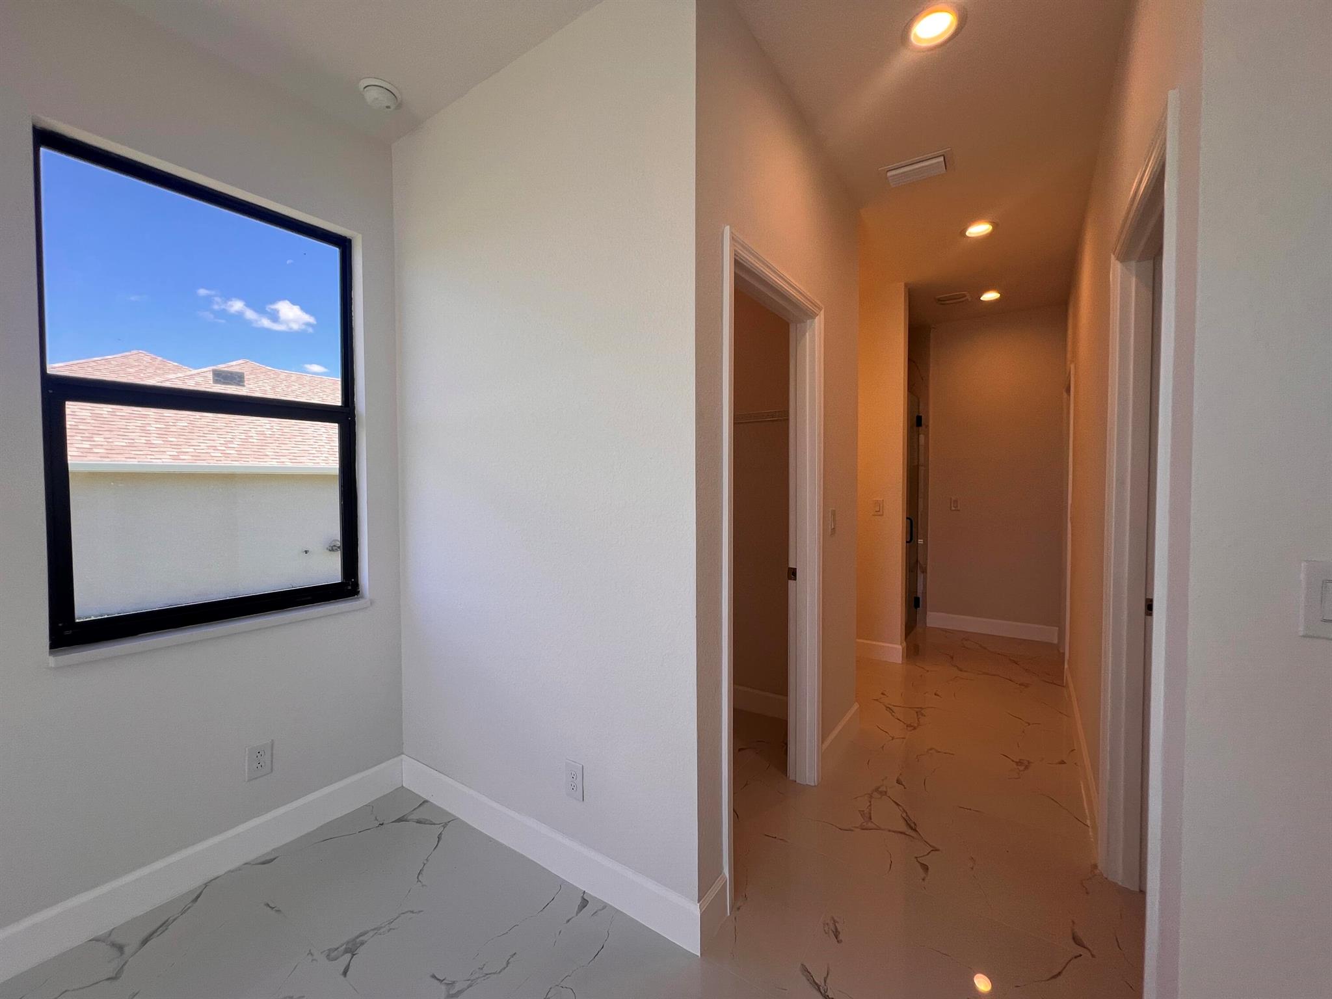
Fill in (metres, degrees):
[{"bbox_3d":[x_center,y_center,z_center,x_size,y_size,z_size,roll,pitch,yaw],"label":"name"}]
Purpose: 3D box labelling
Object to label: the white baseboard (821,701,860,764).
[{"bbox_3d":[0.876,1.198,2.521,0.016,0.142,0.626,1,2,35],"label":"white baseboard"}]

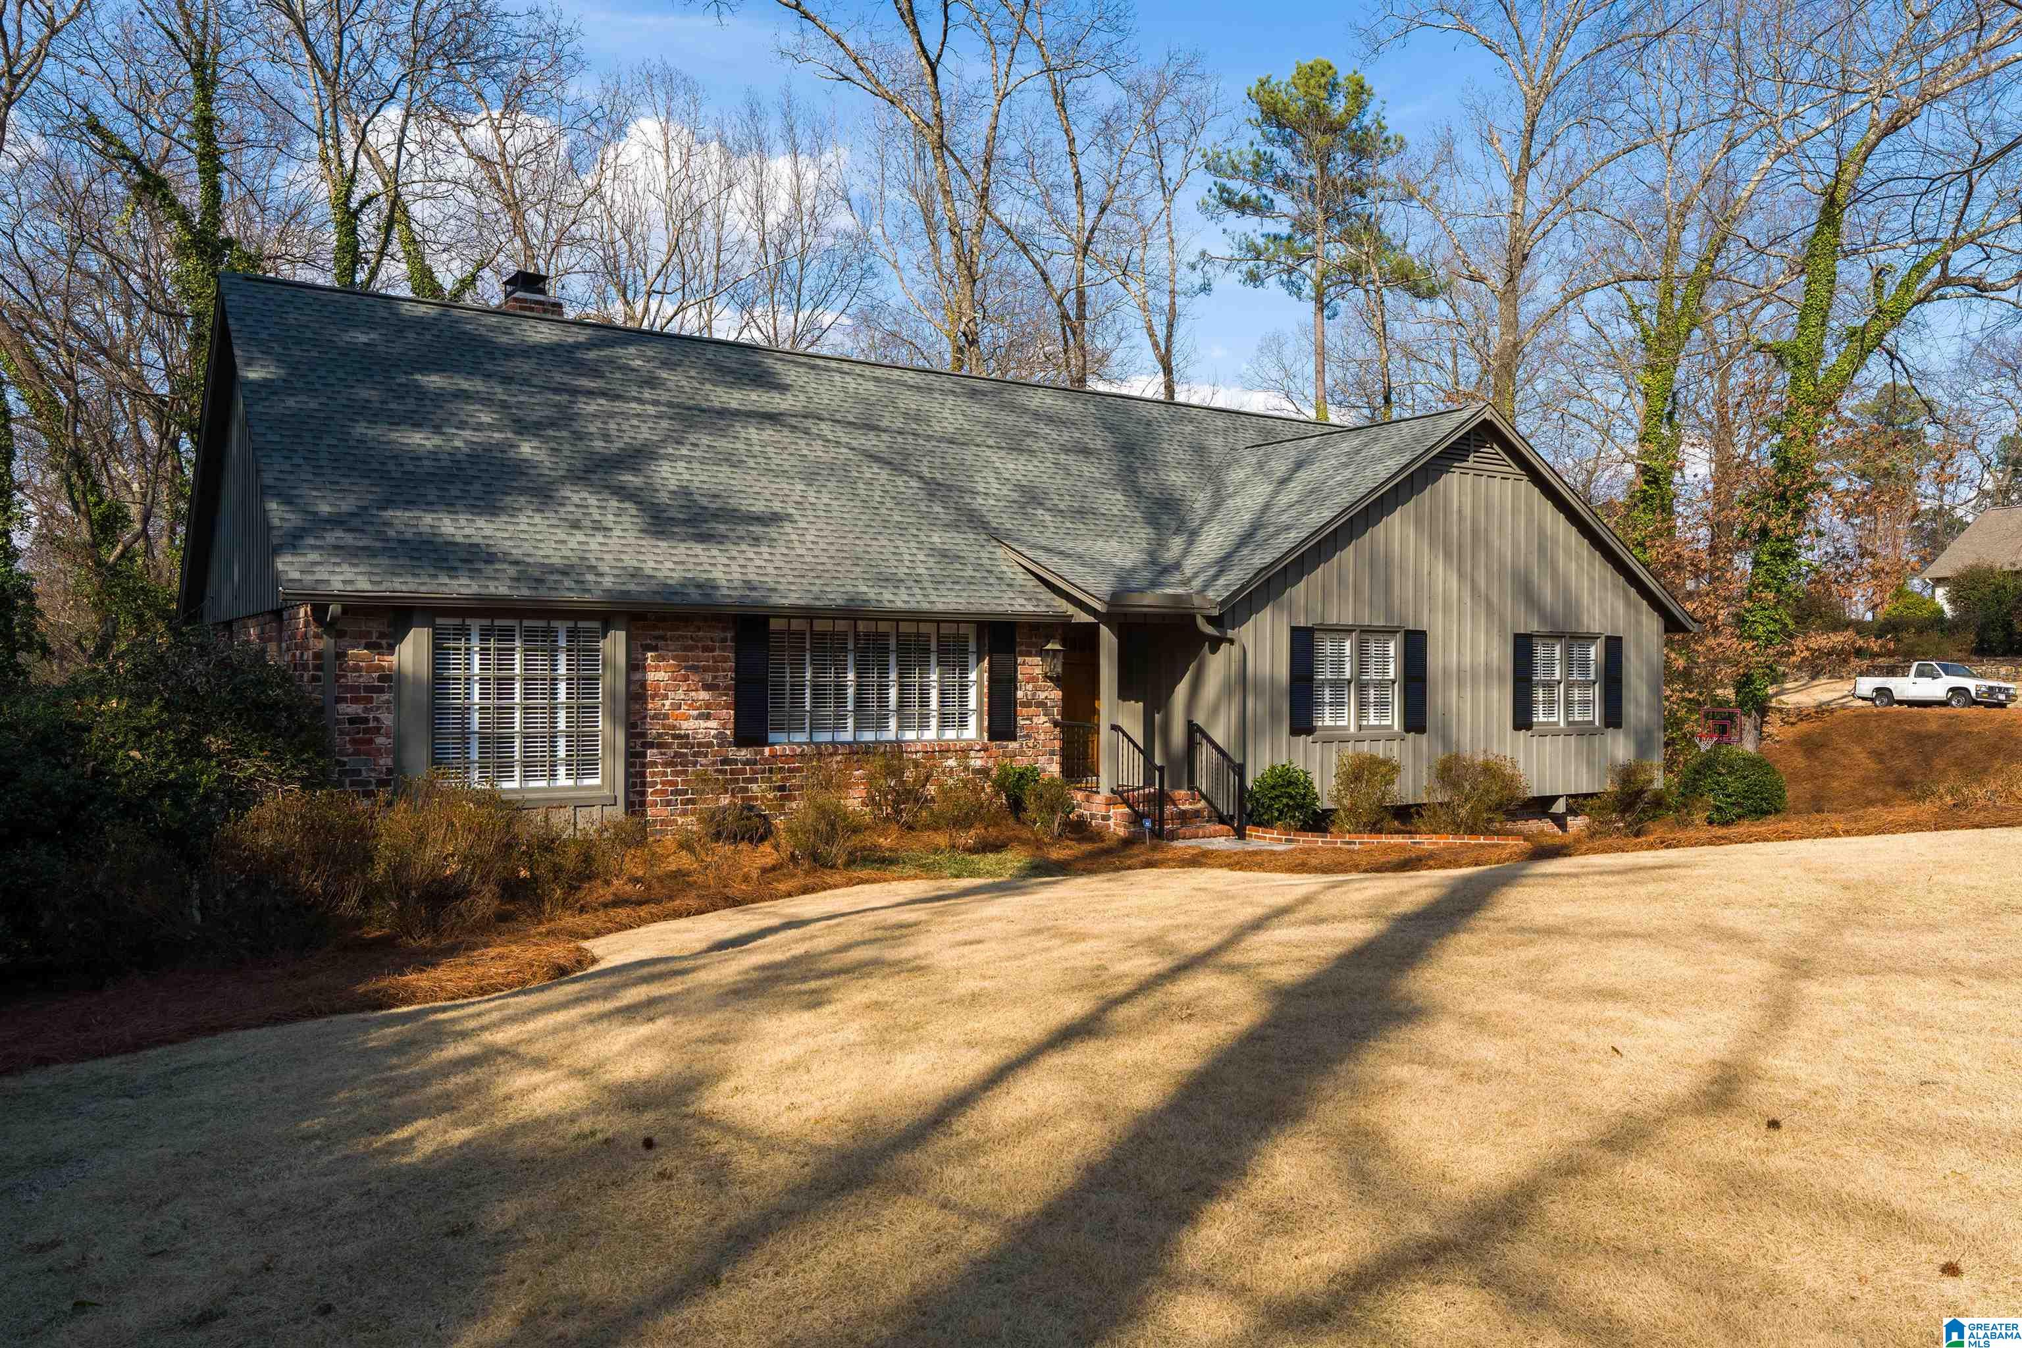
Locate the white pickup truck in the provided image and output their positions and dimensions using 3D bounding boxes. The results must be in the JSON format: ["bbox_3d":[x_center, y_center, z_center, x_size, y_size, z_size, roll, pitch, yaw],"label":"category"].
[{"bbox_3d":[28.900,0.410,47.500,1.700,1.570,4.600,0,0,-18],"label":"white pickup truck"}]

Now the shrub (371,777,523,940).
[{"bbox_3d":[-4.544,1.481,12.200,1.220,1.310,1.159,0,0,-34],"label":"shrub"}]

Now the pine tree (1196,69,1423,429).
[{"bbox_3d":[9.377,-8.277,47.000,6.904,21.555,6.559,0,0,-34],"label":"pine tree"}]

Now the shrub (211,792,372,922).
[{"bbox_3d":[-5.628,1.439,11.900,1.302,1.067,1.237,0,0,-34],"label":"shrub"}]

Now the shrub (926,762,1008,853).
[{"bbox_3d":[-0.470,1.418,16.100,0.855,0.956,0.813,0,0,0],"label":"shrub"}]

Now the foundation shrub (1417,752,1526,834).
[{"bbox_3d":[6.125,1.592,20.100,1.466,1.089,1.290,0,0,-34],"label":"foundation shrub"}]

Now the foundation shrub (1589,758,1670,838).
[{"bbox_3d":[8.880,1.784,21.800,1.204,1.113,1.143,0,0,-34],"label":"foundation shrub"}]

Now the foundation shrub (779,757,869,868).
[{"bbox_3d":[-1.838,1.355,14.950,0.888,1.091,0.843,0,0,0],"label":"foundation shrub"}]

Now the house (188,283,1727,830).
[{"bbox_3d":[-0.495,-1.414,22.399,19.950,7.200,10.350,0,0,-34],"label":"house"}]

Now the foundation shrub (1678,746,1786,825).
[{"bbox_3d":[11.081,1.712,23.300,1.651,1.190,1.568,0,0,-34],"label":"foundation shrub"}]

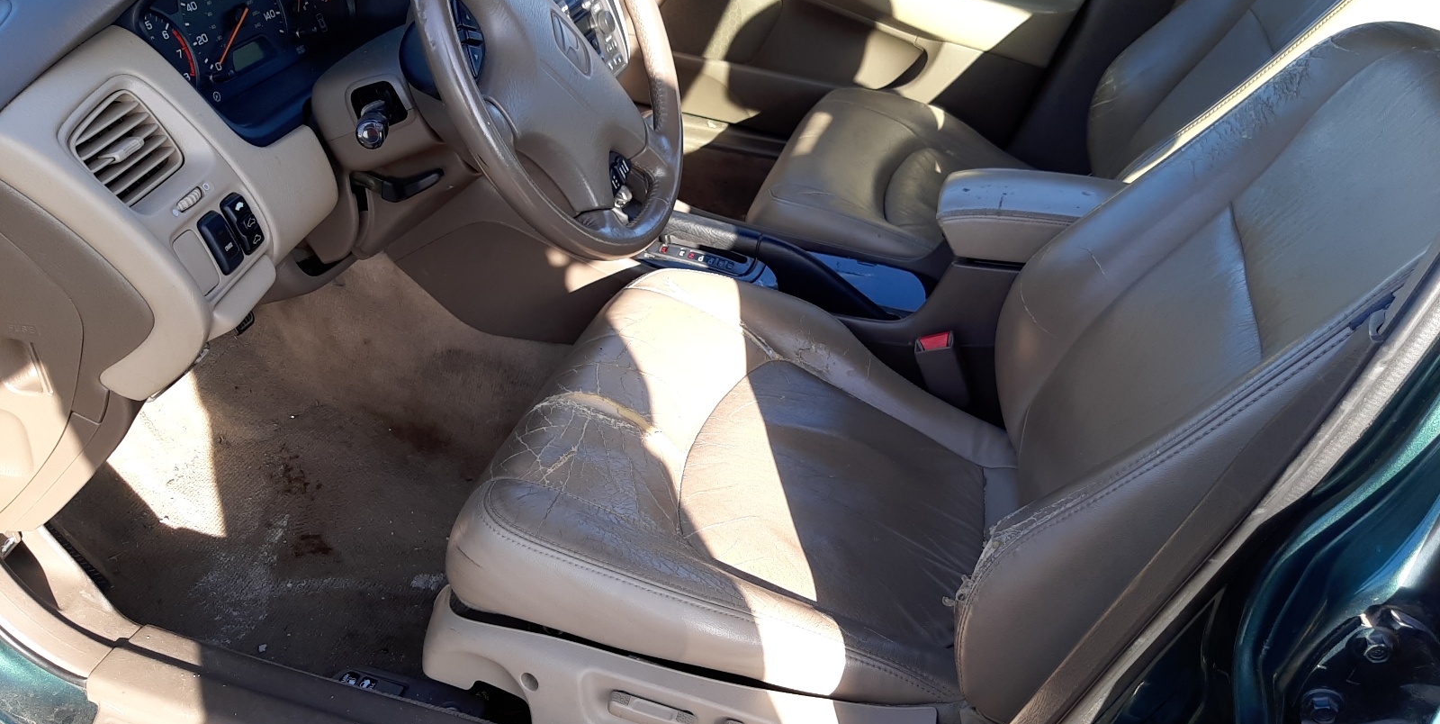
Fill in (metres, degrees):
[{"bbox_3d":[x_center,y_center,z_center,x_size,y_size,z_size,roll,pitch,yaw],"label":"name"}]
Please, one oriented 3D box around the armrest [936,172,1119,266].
[{"bbox_3d":[0.394,-0.160,1.278,0.270,0.072,0.138,7,33,15],"label":"armrest"}]

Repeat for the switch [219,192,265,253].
[{"bbox_3d":[-0.387,-0.111,0.875,0.014,0.044,0.024,-9,30,16],"label":"switch"}]

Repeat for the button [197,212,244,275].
[{"bbox_3d":[-0.392,-0.092,0.846,0.014,0.044,0.024,-9,30,16],"label":"button"}]

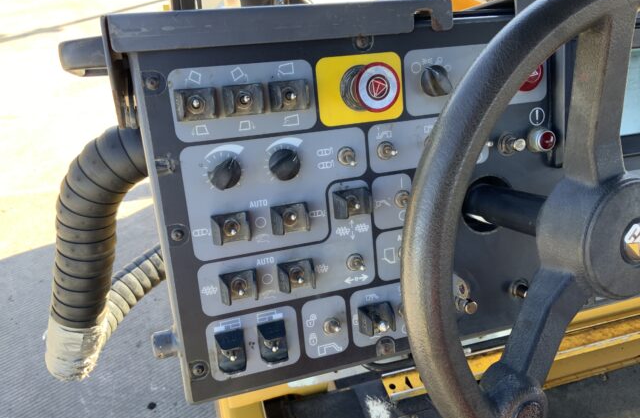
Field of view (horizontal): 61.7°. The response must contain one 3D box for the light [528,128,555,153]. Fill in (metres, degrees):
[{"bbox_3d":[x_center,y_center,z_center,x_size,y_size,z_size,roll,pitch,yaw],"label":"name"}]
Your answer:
[{"bbox_3d":[0.219,-0.067,0.528,0.023,0.023,0.017,-9,15,-14],"label":"light"}]

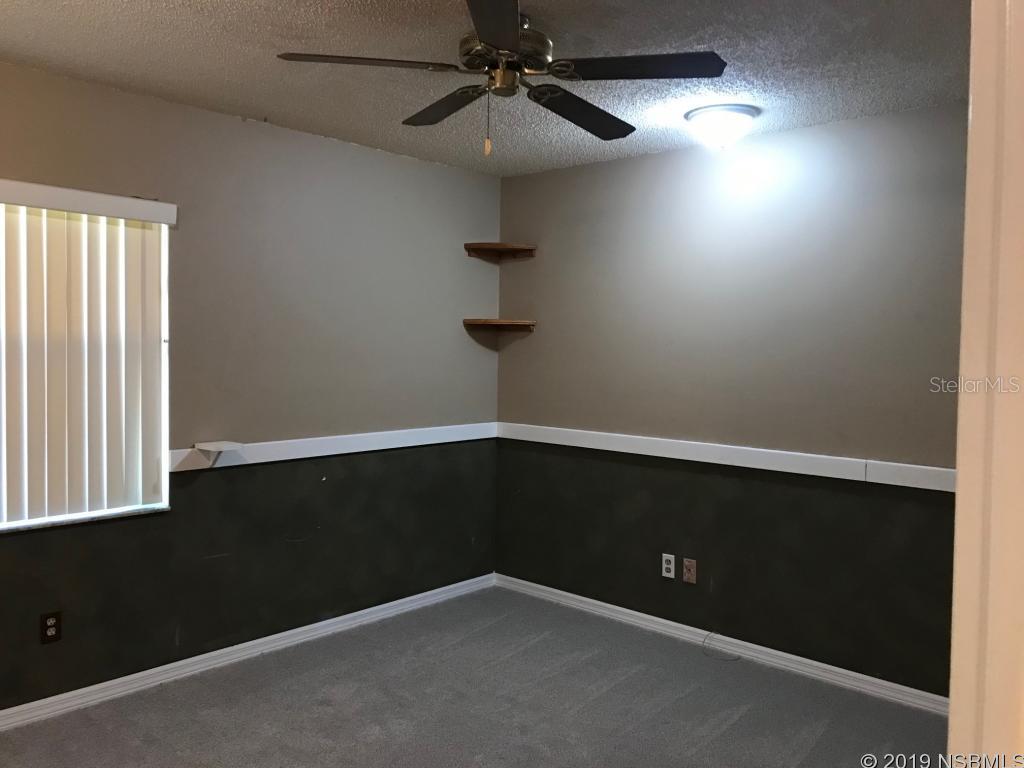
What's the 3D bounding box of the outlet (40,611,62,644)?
[{"bbox_3d":[-1.763,0.934,3.170,0.010,0.114,0.072,3,4,43],"label":"outlet"}]

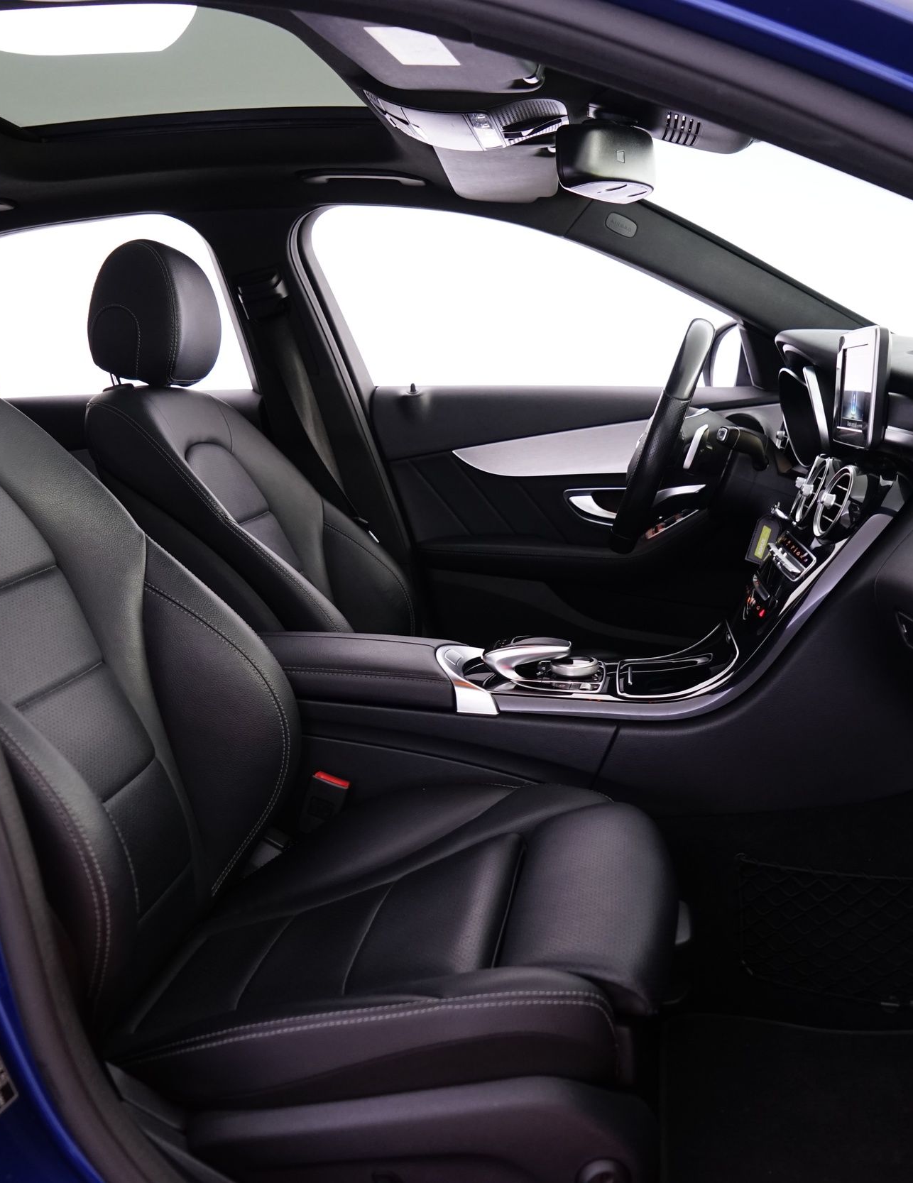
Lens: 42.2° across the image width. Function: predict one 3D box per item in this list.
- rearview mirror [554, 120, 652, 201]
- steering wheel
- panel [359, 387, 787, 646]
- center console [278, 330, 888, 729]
[{"bbox_3d":[0.177,-0.494,1.378,0.055,0.070,0.230,1,9,27],"label":"rearview mirror"},{"bbox_3d":[0.317,-0.233,1.780,0.090,0.360,0.370,18,10,4],"label":"steering wheel"},{"bbox_3d":[0.274,-0.070,2.129,0.880,0.590,0.130,1,8,7],"label":"panel"},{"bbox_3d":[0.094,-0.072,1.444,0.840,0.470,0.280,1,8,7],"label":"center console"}]

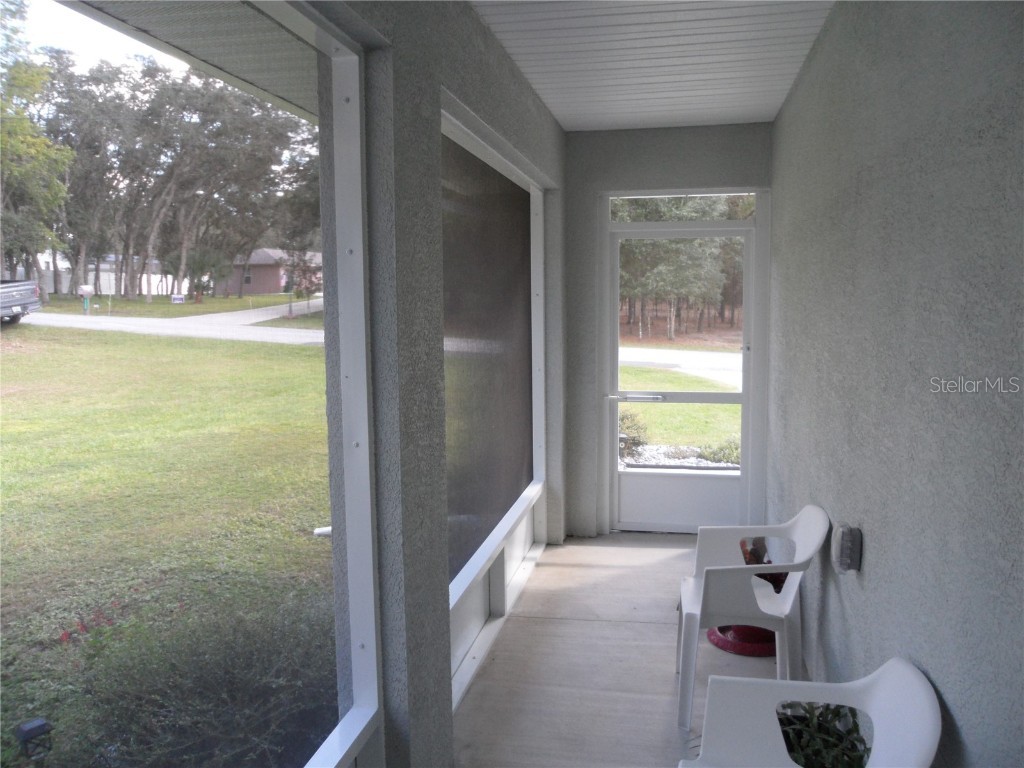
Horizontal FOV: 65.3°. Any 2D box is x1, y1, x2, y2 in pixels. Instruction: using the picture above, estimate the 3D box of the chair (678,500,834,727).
[{"bbox_3d":[0.928,0.866,3.096,0.557,0.787,0.562,1,6,12],"label":"chair"}]

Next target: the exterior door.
[{"bbox_3d":[1.135,-0.013,5.348,0.958,2.071,0.050,1,6,12],"label":"exterior door"}]

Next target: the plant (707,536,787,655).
[{"bbox_3d":[1.110,0.948,3.703,0.376,0.502,0.376,1,6,12],"label":"plant"}]

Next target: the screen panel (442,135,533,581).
[{"bbox_3d":[-0.101,-0.167,4.047,0.040,1.851,2.257,1,6,12],"label":"screen panel"}]

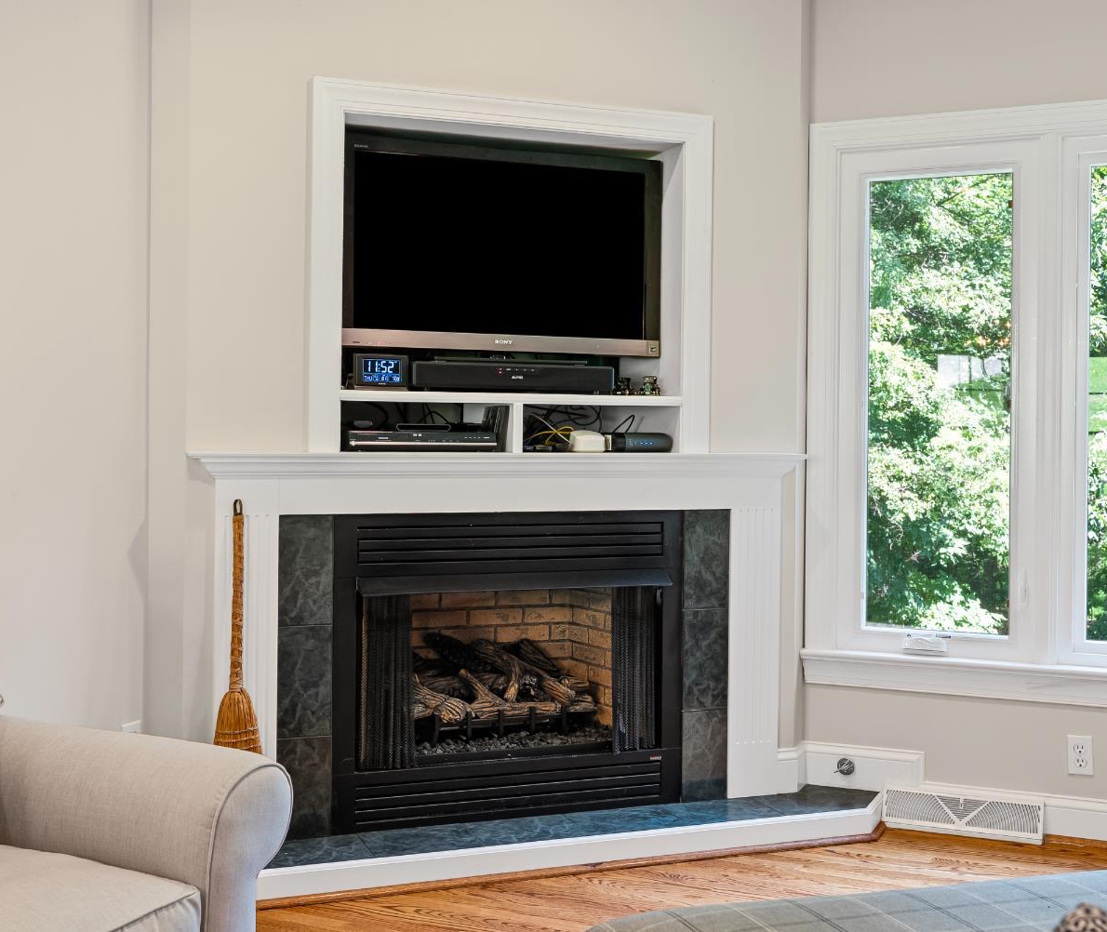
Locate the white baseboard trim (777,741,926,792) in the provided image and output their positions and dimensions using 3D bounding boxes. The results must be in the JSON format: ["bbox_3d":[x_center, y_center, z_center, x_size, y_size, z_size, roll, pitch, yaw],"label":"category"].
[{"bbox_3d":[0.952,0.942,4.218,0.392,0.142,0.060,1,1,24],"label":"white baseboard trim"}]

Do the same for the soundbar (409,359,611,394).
[{"bbox_3d":[-0.122,-0.251,3.953,0.616,0.085,0.095,0,1,-21],"label":"soundbar"}]

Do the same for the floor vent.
[{"bbox_3d":[1.235,1.047,4.087,0.455,0.112,0.067,1,1,24],"label":"floor vent"}]

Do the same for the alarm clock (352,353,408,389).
[{"bbox_3d":[-0.479,-0.259,3.776,0.148,0.099,0.050,0,1,-21],"label":"alarm clock"}]

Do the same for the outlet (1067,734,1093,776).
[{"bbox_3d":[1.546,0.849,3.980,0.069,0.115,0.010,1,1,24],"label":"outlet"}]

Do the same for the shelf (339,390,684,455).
[{"bbox_3d":[-0.152,-0.126,4.000,1.024,0.167,0.320,0,1,-21],"label":"shelf"}]

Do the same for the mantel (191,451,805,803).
[{"bbox_3d":[-0.091,0.487,3.841,1.824,1.045,0.105,0,1,-21],"label":"mantel"}]

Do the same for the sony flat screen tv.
[{"bbox_3d":[-0.154,-0.625,3.959,0.998,0.590,0.105,0,1,-21],"label":"sony flat screen tv"}]

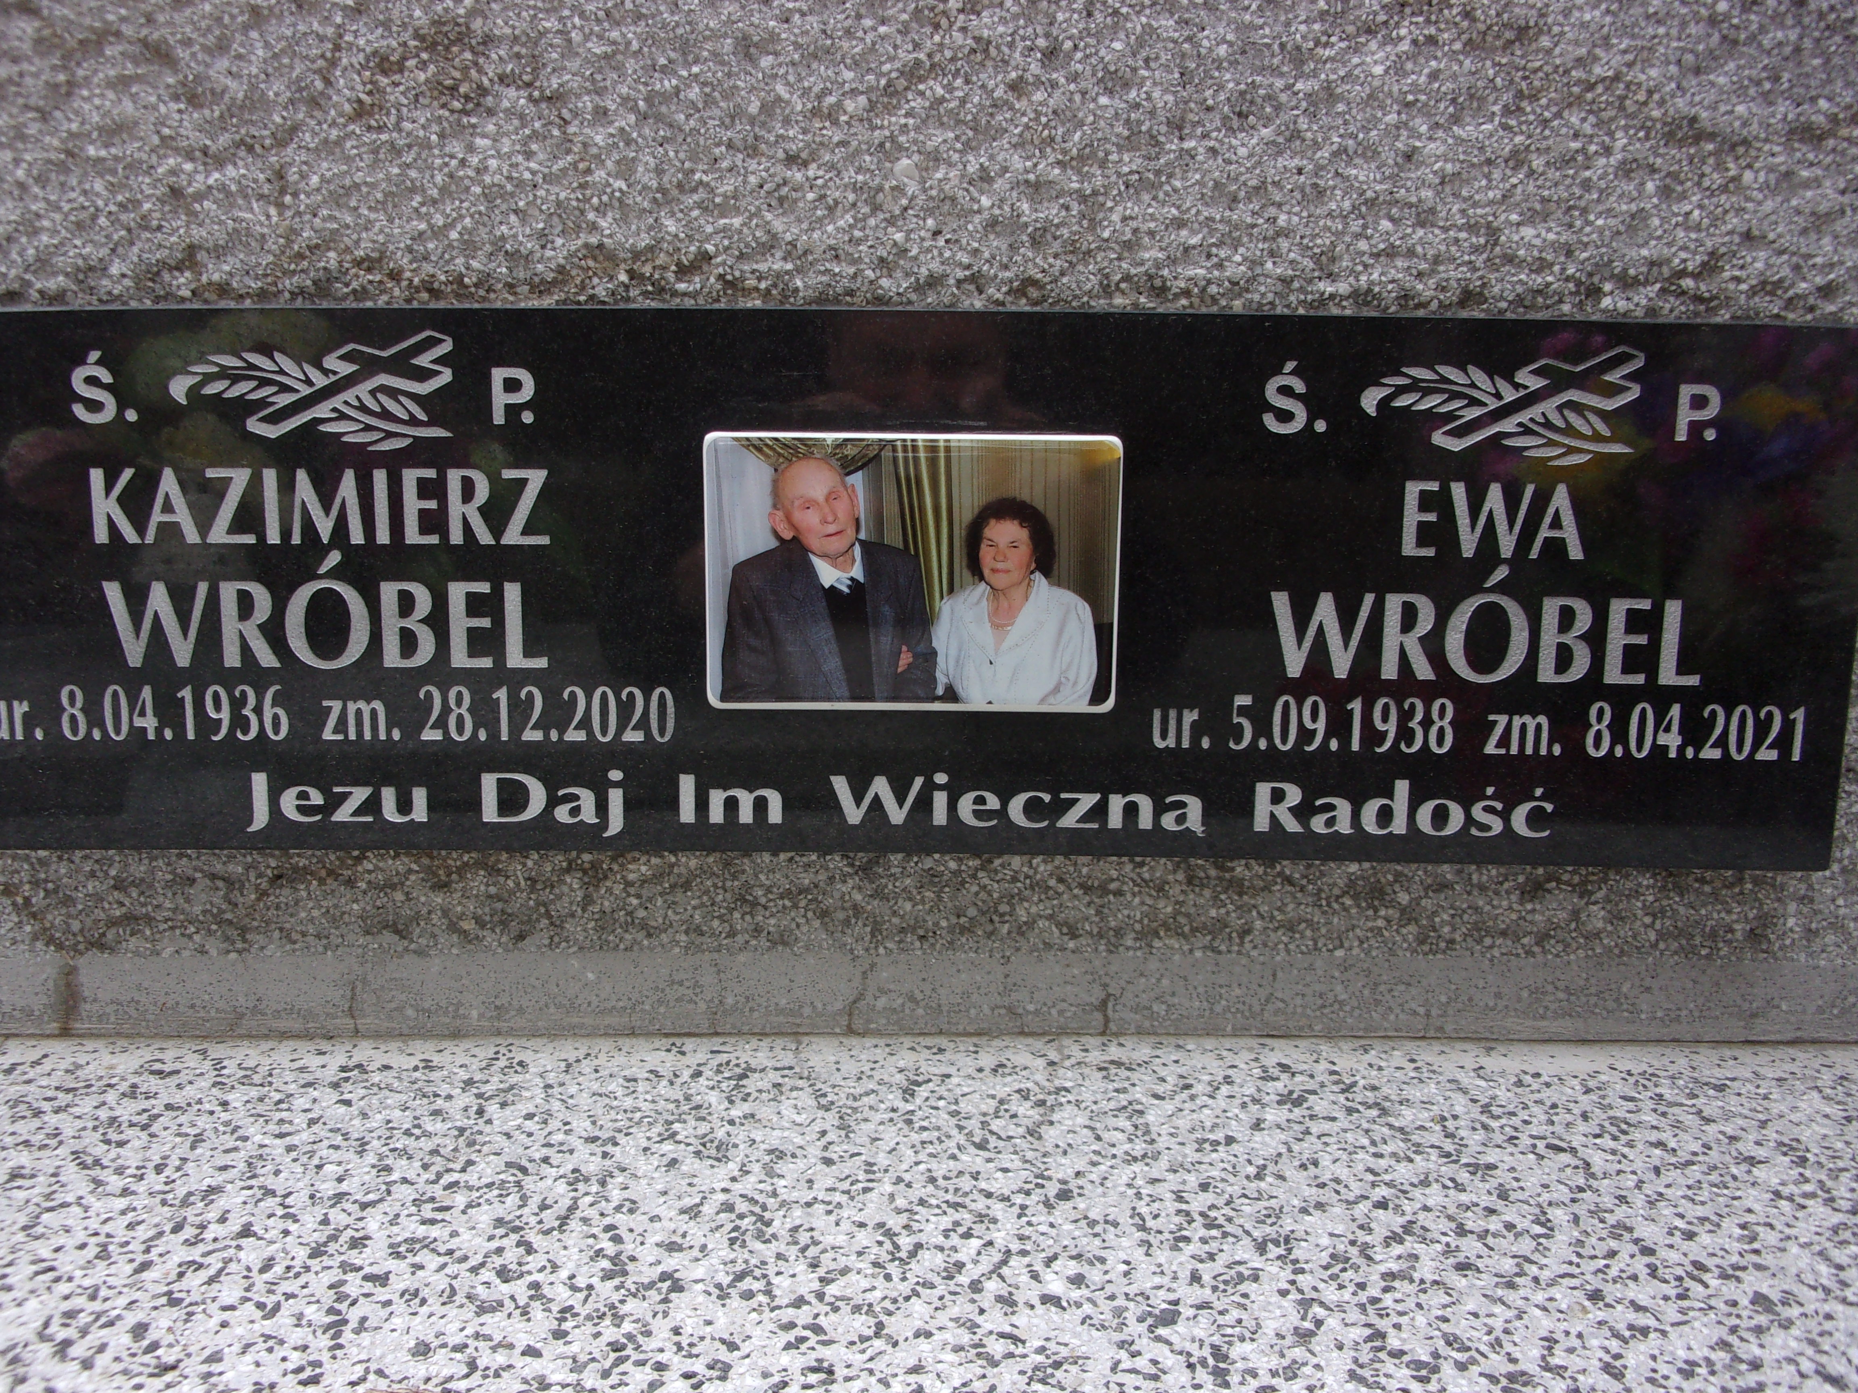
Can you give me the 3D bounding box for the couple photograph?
[{"bbox_3d":[-0.006,-0.044,0.548,0.151,0.101,0.009,1,10,0],"label":"couple photograph"}]

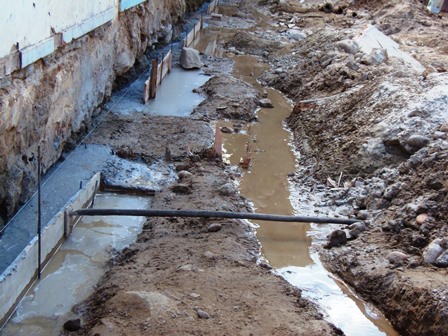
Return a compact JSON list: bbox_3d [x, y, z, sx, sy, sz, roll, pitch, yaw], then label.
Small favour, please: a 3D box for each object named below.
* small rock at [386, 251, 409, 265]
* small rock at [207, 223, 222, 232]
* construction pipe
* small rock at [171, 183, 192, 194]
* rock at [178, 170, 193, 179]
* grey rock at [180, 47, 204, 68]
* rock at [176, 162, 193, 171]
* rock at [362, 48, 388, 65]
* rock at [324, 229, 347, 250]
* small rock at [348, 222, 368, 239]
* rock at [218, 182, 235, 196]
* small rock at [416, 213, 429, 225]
[{"bbox_3d":[0.870,0.451,3.629,0.103,0.059,0.090,4,18,13],"label":"small rock"},{"bbox_3d":[-0.052,0.348,4.202,0.081,0.055,0.071,0,17,-1],"label":"small rock"},{"bbox_3d":[-0.031,0.303,4.415,1.794,0.034,0.034,3,17,-11],"label":"construction pipe"},{"bbox_3d":[-0.287,0.142,4.843,0.127,0.072,0.112,-1,17,-3],"label":"small rock"},{"bbox_3d":[-0.275,0.048,5.168,0.100,0.057,0.088,-1,17,-3],"label":"rock"},{"bbox_3d":[-0.469,-1.583,10.380,0.308,0.316,0.271,-1,17,-3],"label":"grey rock"},{"bbox_3d":[-0.296,-0.011,5.364,0.111,0.054,0.098,-1,17,-3],"label":"rock"},{"bbox_3d":[1.764,-1.290,8.386,0.278,0.184,0.244,4,18,12],"label":"rock"},{"bbox_3d":[0.651,0.408,4.176,0.109,0.102,0.096,3,17,9],"label":"rock"},{"bbox_3d":[0.780,0.368,4.237,0.105,0.100,0.093,3,17,10],"label":"small rock"},{"bbox_3d":[0.017,0.145,4.839,0.107,0.090,0.094,0,17,0],"label":"rock"},{"bbox_3d":[1.081,0.276,3.948,0.065,0.063,0.058,5,18,15],"label":"small rock"}]

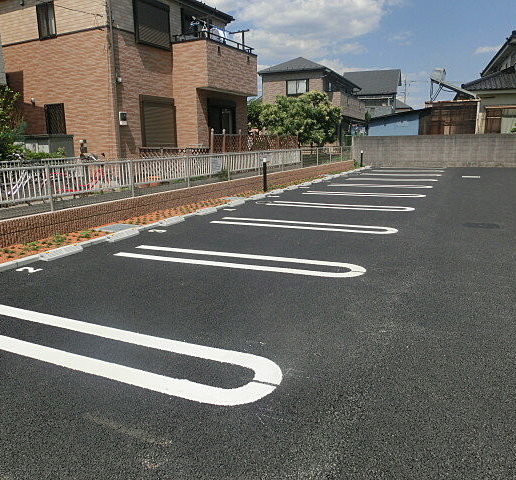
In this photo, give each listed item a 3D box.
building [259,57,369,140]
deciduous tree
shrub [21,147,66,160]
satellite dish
[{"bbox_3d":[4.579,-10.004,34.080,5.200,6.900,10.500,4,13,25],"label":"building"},{"bbox_3d":[2.595,-6.825,26.408,4.700,3.900,4.500,4,13,25],"label":"deciduous tree"},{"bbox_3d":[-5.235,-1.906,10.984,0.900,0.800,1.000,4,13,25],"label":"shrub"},{"bbox_3d":[10.170,-9.269,25.000,0.850,0.850,0.700,4,13,25],"label":"satellite dish"}]

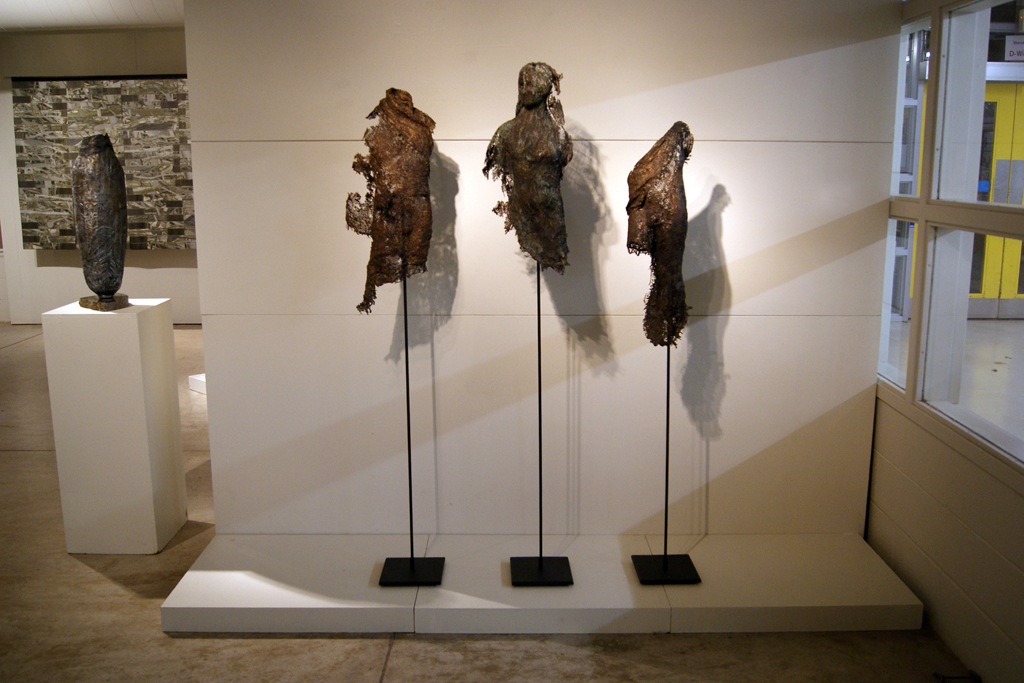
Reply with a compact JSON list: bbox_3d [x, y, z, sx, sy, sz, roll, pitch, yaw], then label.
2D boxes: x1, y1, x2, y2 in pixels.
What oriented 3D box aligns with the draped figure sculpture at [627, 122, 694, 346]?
[{"bbox_3d":[0.483,-0.340,3.055,0.213,0.723,0.157,0,11,0],"label":"draped figure sculpture"}]

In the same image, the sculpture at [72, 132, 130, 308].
[{"bbox_3d":[-1.581,-0.461,3.612,0.196,0.656,0.190,0,11,0],"label":"sculpture"}]

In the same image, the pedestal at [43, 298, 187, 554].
[{"bbox_3d":[-1.569,0.331,3.761,0.350,0.953,0.349,0,11,0],"label":"pedestal"}]

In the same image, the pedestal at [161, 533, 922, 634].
[{"bbox_3d":[0.098,0.848,3.343,2.475,0.088,0.588,0,11,0],"label":"pedestal"}]

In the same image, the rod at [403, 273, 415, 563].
[{"bbox_3d":[-0.346,0.287,3.179,0.010,1.046,0.010,0,11,0],"label":"rod"}]

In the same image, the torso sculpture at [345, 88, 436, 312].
[{"bbox_3d":[-0.391,-0.446,3.025,0.275,0.710,0.165,0,11,0],"label":"torso sculpture"}]

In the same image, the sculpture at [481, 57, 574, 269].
[{"bbox_3d":[0.050,-0.550,3.004,0.280,0.657,0.173,0,11,0],"label":"sculpture"}]

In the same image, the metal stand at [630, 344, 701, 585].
[{"bbox_3d":[0.536,0.411,3.212,0.206,0.817,0.206,0,11,0],"label":"metal stand"}]

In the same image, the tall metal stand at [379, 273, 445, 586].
[{"bbox_3d":[-0.344,0.295,3.180,0.206,1.063,0.206,0,11,0],"label":"tall metal stand"}]

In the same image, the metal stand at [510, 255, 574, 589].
[{"bbox_3d":[0.100,0.281,3.177,0.206,1.087,0.206,0,11,0],"label":"metal stand"}]

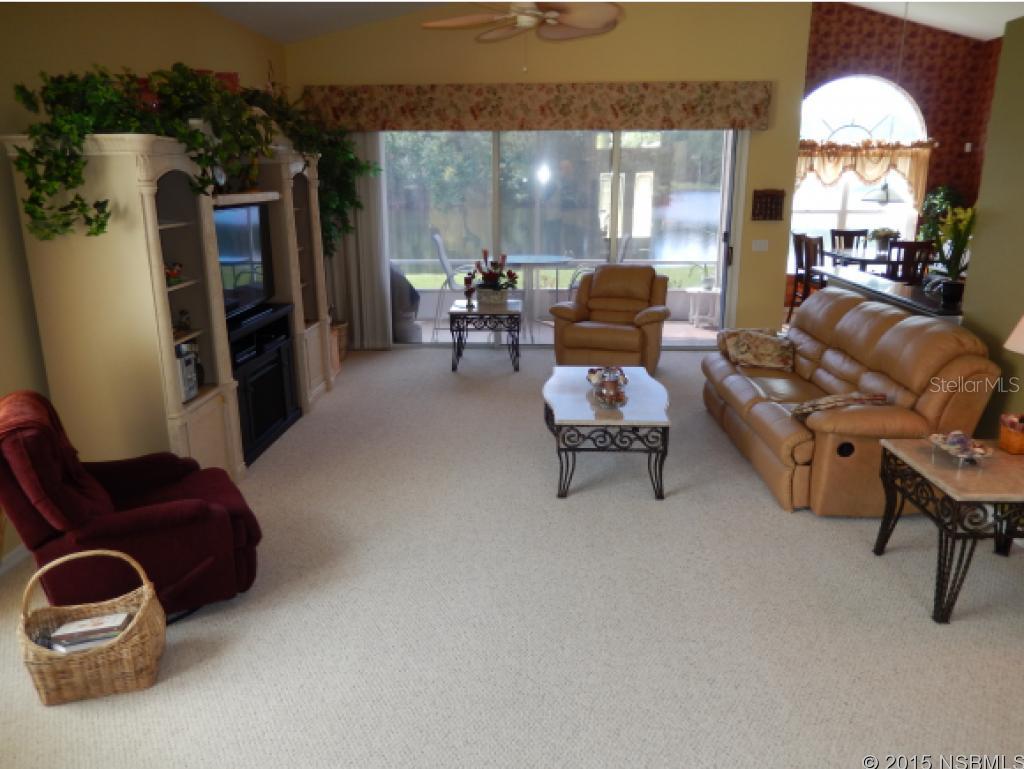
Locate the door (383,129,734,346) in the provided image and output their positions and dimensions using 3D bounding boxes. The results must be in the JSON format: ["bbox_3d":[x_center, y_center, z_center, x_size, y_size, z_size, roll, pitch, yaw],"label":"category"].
[{"bbox_3d":[0.449,-1.476,7.540,3.543,2.202,0.120,1,16,3],"label":"door"}]

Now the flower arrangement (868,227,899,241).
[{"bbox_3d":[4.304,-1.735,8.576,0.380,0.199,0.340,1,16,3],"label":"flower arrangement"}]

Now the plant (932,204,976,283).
[{"bbox_3d":[2.641,-0.830,4.416,0.250,0.480,0.230,0,14,2],"label":"plant"}]

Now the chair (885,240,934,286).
[{"bbox_3d":[4.157,-1.011,8.008,0.480,1.050,0.540,1,16,3],"label":"chair"}]

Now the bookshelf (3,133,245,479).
[{"bbox_3d":[-1.949,-0.294,3.912,0.619,1.892,0.808,1,16,3],"label":"bookshelf"}]

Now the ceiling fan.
[{"bbox_3d":[0.072,-2.426,4.671,1.320,0.400,1.320,0,14,2],"label":"ceiling fan"}]

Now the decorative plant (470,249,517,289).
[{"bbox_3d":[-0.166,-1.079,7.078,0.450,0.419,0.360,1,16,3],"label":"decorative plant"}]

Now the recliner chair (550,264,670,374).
[{"bbox_3d":[1.004,-0.673,7.300,0.980,0.990,0.950,5,15,22],"label":"recliner chair"}]

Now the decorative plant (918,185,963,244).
[{"bbox_3d":[5.645,-2.240,9.747,0.550,0.800,0.520,0,14,2],"label":"decorative plant"}]

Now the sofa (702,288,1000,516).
[{"bbox_3d":[2.011,-0.056,4.817,1.000,0.970,2.200,0,14,2],"label":"sofa"}]

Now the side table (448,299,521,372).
[{"bbox_3d":[-0.244,-0.482,7.395,0.680,0.590,0.700,0,14,2],"label":"side table"}]

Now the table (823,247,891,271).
[{"bbox_3d":[4.771,-1.152,9.276,1.380,0.920,1.380,3,14,14],"label":"table"}]

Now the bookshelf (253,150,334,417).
[{"bbox_3d":[-1.848,-0.824,5.948,0.510,1.970,0.730,0,14,2],"label":"bookshelf"}]

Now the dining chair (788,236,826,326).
[{"bbox_3d":[3.498,-1.115,8.381,0.540,1.050,0.480,1,16,3],"label":"dining chair"}]

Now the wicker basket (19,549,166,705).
[{"bbox_3d":[-1.399,0.820,2.513,0.390,0.420,0.280,-4,14,-14],"label":"wicker basket"}]

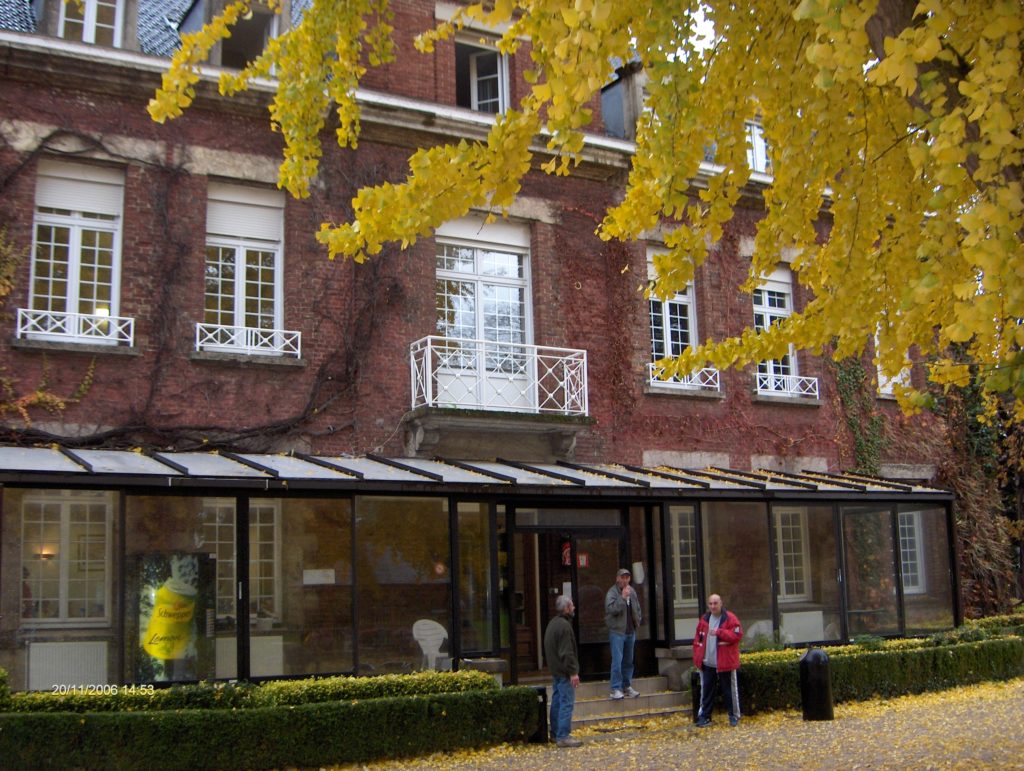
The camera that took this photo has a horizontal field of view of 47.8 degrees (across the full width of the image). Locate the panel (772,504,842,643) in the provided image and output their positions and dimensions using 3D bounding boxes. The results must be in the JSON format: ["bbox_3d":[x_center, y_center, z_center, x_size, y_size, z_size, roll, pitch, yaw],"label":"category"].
[{"bbox_3d":[4.559,2.879,17.758,1.361,2.077,0.070,4,-10,-28],"label":"panel"}]

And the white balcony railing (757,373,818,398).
[{"bbox_3d":[5.093,0.029,21.259,1.513,0.411,0.120,4,-10,-28],"label":"white balcony railing"}]

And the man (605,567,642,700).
[{"bbox_3d":[1.502,3.388,15.841,0.490,1.730,0.340,4,-10,-28],"label":"man"}]

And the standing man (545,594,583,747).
[{"bbox_3d":[0.587,3.382,13.758,0.370,1.735,0.470,3,-10,-23],"label":"standing man"}]

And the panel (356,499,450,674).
[{"bbox_3d":[-1.353,2.499,14.546,1.311,2.171,0.070,4,-10,-28],"label":"panel"}]

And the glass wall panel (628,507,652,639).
[{"bbox_3d":[1.836,2.718,16.762,0.422,1.918,0.070,4,-10,-28],"label":"glass wall panel"}]

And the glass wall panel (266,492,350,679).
[{"bbox_3d":[-2.620,2.532,14.579,1.287,2.297,0.060,4,-11,-29],"label":"glass wall panel"}]

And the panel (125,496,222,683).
[{"bbox_3d":[-3.818,2.312,13.212,1.206,2.112,0.070,4,-10,-28],"label":"panel"}]

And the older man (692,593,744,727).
[{"bbox_3d":[2.777,3.670,15.624,0.564,1.732,0.416,-6,-11,26],"label":"older man"}]

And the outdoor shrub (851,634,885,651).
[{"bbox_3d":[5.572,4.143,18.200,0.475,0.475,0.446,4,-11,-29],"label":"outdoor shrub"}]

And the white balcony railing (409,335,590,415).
[{"bbox_3d":[-0.163,-0.074,19.117,2.970,1.119,0.693,4,-11,-29],"label":"white balcony railing"}]

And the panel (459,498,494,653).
[{"bbox_3d":[-0.511,2.620,15.796,0.544,2.099,0.060,4,-11,-29],"label":"panel"}]

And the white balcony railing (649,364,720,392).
[{"bbox_3d":[3.251,-0.131,21.527,1.643,0.455,0.080,4,-11,-29],"label":"white balcony railing"}]

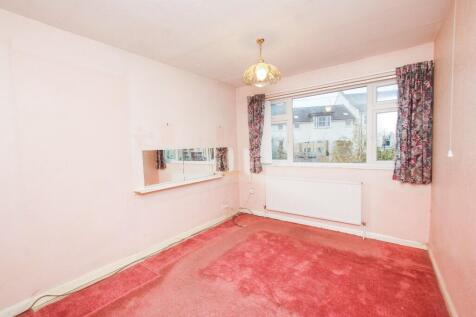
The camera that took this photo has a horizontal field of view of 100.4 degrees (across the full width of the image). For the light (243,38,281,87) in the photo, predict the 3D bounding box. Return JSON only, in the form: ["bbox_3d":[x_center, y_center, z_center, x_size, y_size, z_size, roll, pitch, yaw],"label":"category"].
[{"bbox_3d":[0.240,-0.991,2.058,0.390,0.455,0.390,-2,4,0],"label":"light"}]

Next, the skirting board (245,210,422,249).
[{"bbox_3d":[1.159,1.034,3.111,2.655,0.090,0.020,1,5,34],"label":"skirting board"}]

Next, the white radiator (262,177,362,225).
[{"bbox_3d":[1.080,0.593,3.074,1.415,0.590,0.100,1,5,34],"label":"white radiator"}]

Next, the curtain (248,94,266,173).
[{"bbox_3d":[0.327,-0.423,3.469,0.290,1.330,0.110,1,5,34],"label":"curtain"}]

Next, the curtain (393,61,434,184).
[{"bbox_3d":[2.021,-0.394,2.306,0.330,1.345,0.110,1,5,34],"label":"curtain"}]

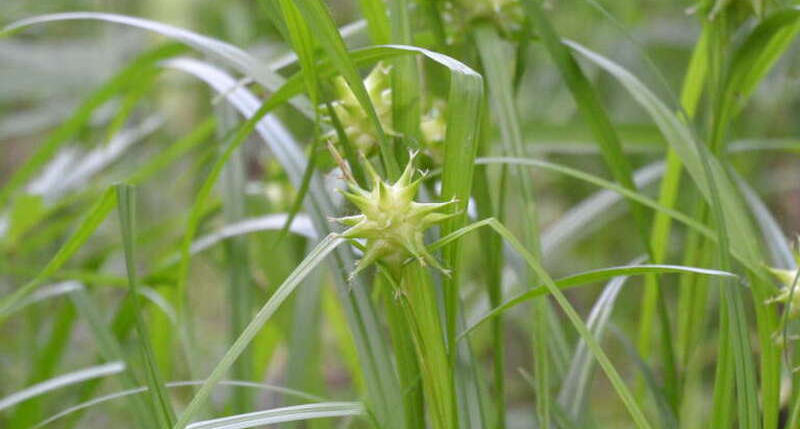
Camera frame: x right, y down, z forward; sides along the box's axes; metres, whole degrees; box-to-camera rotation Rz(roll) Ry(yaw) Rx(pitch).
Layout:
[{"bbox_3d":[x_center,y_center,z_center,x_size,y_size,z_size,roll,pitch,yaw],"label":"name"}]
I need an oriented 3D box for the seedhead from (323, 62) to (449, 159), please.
[{"bbox_3d":[-0.004,-0.028,1.800,0.034,0.028,0.031,0,12,0],"label":"seedhead"}]

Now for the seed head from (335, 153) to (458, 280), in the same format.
[{"bbox_3d":[-0.001,0.000,1.750,0.033,0.033,0.033,0,12,0],"label":"seed head"}]

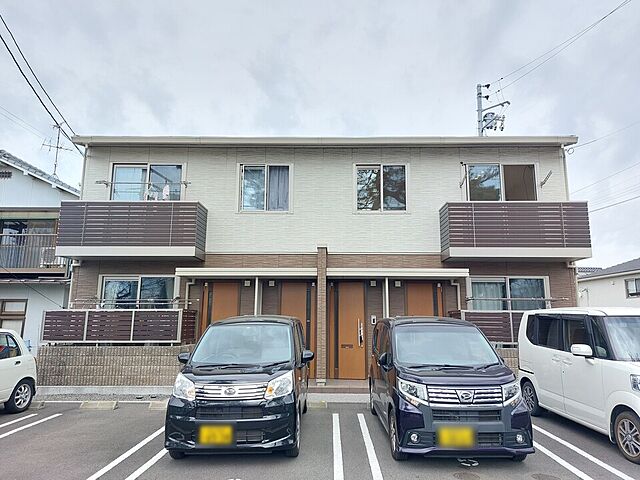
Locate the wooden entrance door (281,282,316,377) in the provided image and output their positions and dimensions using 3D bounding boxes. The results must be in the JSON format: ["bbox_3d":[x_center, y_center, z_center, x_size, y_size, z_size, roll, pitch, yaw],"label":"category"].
[{"bbox_3d":[-0.509,2.112,10.437,0.846,2.216,0.080,0,-10,1],"label":"wooden entrance door"}]

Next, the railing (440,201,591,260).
[{"bbox_3d":[4.472,-0.167,10.351,3.132,1.256,0.850,0,-10,1],"label":"railing"}]

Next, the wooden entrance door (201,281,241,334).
[{"bbox_3d":[-2.336,2.112,10.463,0.872,2.210,0.080,0,-10,1],"label":"wooden entrance door"}]

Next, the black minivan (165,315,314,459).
[{"bbox_3d":[-0.971,1.906,6.341,1.500,1.637,3.410,0,-10,1],"label":"black minivan"}]

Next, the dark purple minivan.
[{"bbox_3d":[1.601,1.905,6.247,1.500,1.637,3.410,0,-10,1],"label":"dark purple minivan"}]

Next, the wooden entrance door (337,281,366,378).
[{"bbox_3d":[0.665,2.115,10.420,0.846,2.224,0.080,0,-10,1],"label":"wooden entrance door"}]

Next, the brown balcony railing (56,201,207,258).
[{"bbox_3d":[-4.344,-0.181,10.478,3.159,1.272,0.850,0,-10,1],"label":"brown balcony railing"}]

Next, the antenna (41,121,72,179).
[{"bbox_3d":[-9.052,-3.138,15.300,0.900,1.750,1.050,8,-13,-36],"label":"antenna"}]

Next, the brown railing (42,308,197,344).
[{"bbox_3d":[-4.398,1.916,9.821,3.010,0.726,0.900,0,-10,1],"label":"brown railing"}]

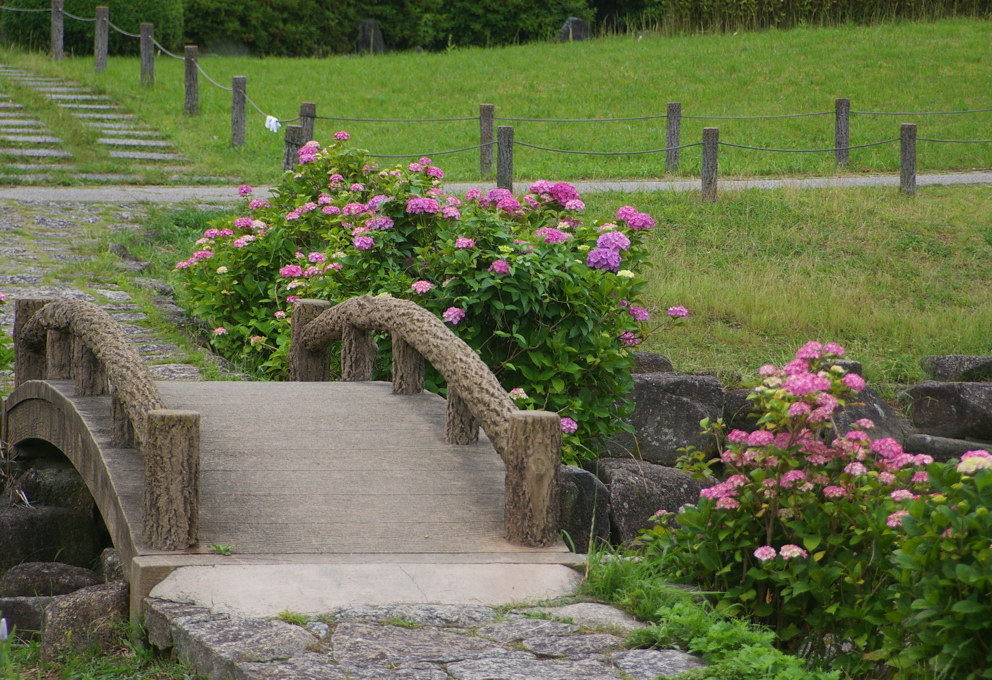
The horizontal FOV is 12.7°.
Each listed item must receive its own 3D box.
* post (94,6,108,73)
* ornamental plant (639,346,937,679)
[{"bbox_3d":[-4.381,-3.332,49.536,0.132,0.730,0.132,1,5,0],"label":"post"},{"bbox_3d":[0.942,0.546,14.464,0.934,1.011,0.870,1,5,0],"label":"ornamental plant"}]

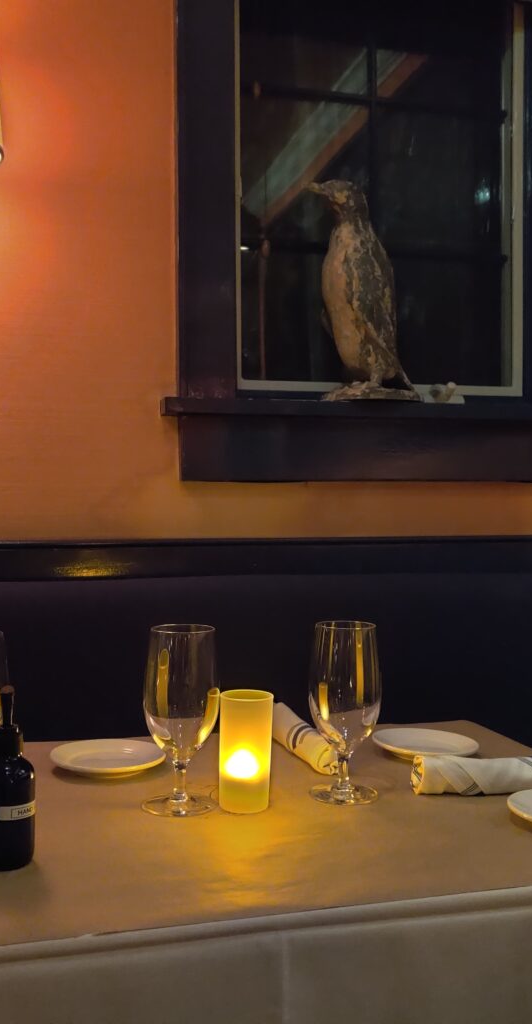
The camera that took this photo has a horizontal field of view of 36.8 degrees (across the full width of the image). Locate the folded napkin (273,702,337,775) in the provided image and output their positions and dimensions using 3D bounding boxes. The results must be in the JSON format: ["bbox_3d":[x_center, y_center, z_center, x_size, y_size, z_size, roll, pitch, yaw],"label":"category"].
[{"bbox_3d":[0.049,0.306,1.105,0.043,0.039,0.230,1,-1,-17],"label":"folded napkin"}]

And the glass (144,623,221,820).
[{"bbox_3d":[-0.092,0.223,0.872,0.083,0.192,0.083,1,-1,0],"label":"glass"}]

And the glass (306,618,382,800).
[{"bbox_3d":[0.090,0.227,0.912,0.083,0.192,0.083,1,-1,0],"label":"glass"}]

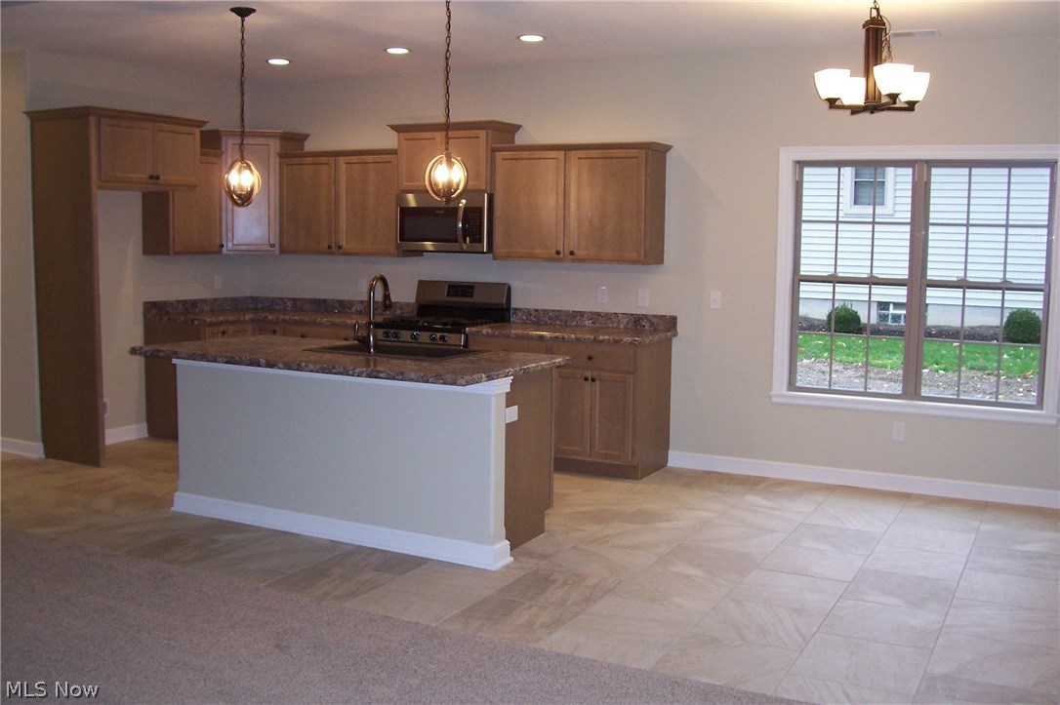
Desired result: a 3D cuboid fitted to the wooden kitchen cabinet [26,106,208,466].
[{"bbox_3d":[-2.802,-0.452,6.931,0.616,2.310,1.000,4,7,28],"label":"wooden kitchen cabinet"}]

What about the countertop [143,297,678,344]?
[{"bbox_3d":[-0.942,-0.241,7.086,3.788,0.141,1.136,4,7,28],"label":"countertop"}]

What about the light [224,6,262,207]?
[{"bbox_3d":[-1.530,-1.301,5.327,0.205,1.033,0.205,-1,6,-16],"label":"light"}]

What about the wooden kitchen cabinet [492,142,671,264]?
[{"bbox_3d":[0.337,-1.000,6.774,1.194,0.769,0.353,4,7,28],"label":"wooden kitchen cabinet"}]

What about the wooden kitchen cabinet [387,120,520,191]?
[{"bbox_3d":[-0.543,-1.392,7.190,0.895,0.469,0.374,4,7,28],"label":"wooden kitchen cabinet"}]

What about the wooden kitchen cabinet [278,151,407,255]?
[{"bbox_3d":[-1.379,-1.118,7.645,1.140,0.765,0.350,4,7,28],"label":"wooden kitchen cabinet"}]

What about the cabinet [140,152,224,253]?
[{"bbox_3d":[-2.609,-1.118,7.525,0.350,0.765,0.490,4,7,28],"label":"cabinet"}]

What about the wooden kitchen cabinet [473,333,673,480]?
[{"bbox_3d":[0.267,0.318,6.737,1.220,0.872,0.620,4,7,28],"label":"wooden kitchen cabinet"}]

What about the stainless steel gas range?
[{"bbox_3d":[-0.639,0.102,7.205,0.772,1.202,0.687,4,7,28],"label":"stainless steel gas range"}]

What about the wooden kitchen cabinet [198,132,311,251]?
[{"bbox_3d":[-2.252,-1.269,8.025,0.880,0.970,0.690,-1,6,-17],"label":"wooden kitchen cabinet"}]

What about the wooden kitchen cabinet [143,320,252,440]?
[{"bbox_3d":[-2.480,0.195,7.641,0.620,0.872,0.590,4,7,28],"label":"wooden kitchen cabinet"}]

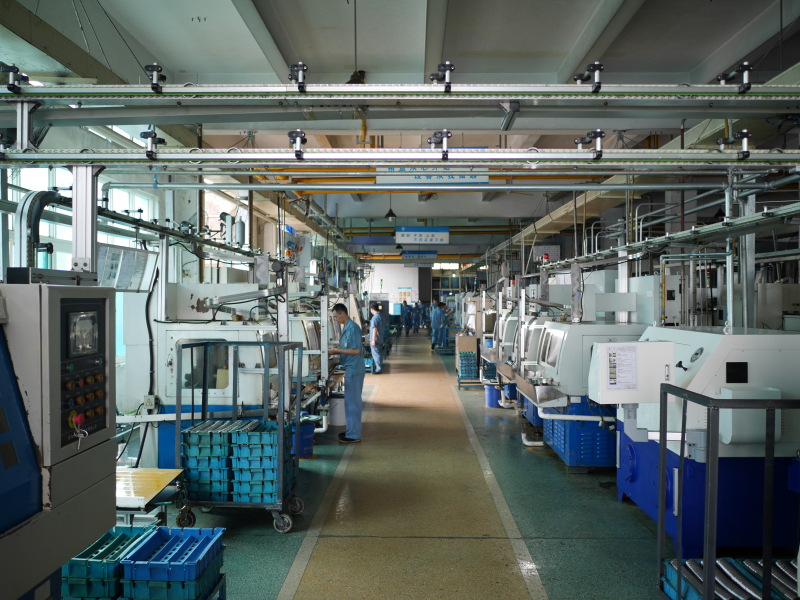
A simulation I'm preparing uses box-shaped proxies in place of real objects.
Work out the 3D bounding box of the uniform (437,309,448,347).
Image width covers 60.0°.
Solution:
[{"bbox_3d":[1.620,1.020,25.000,0.420,1.360,0.470,0,0,-3],"label":"uniform"}]

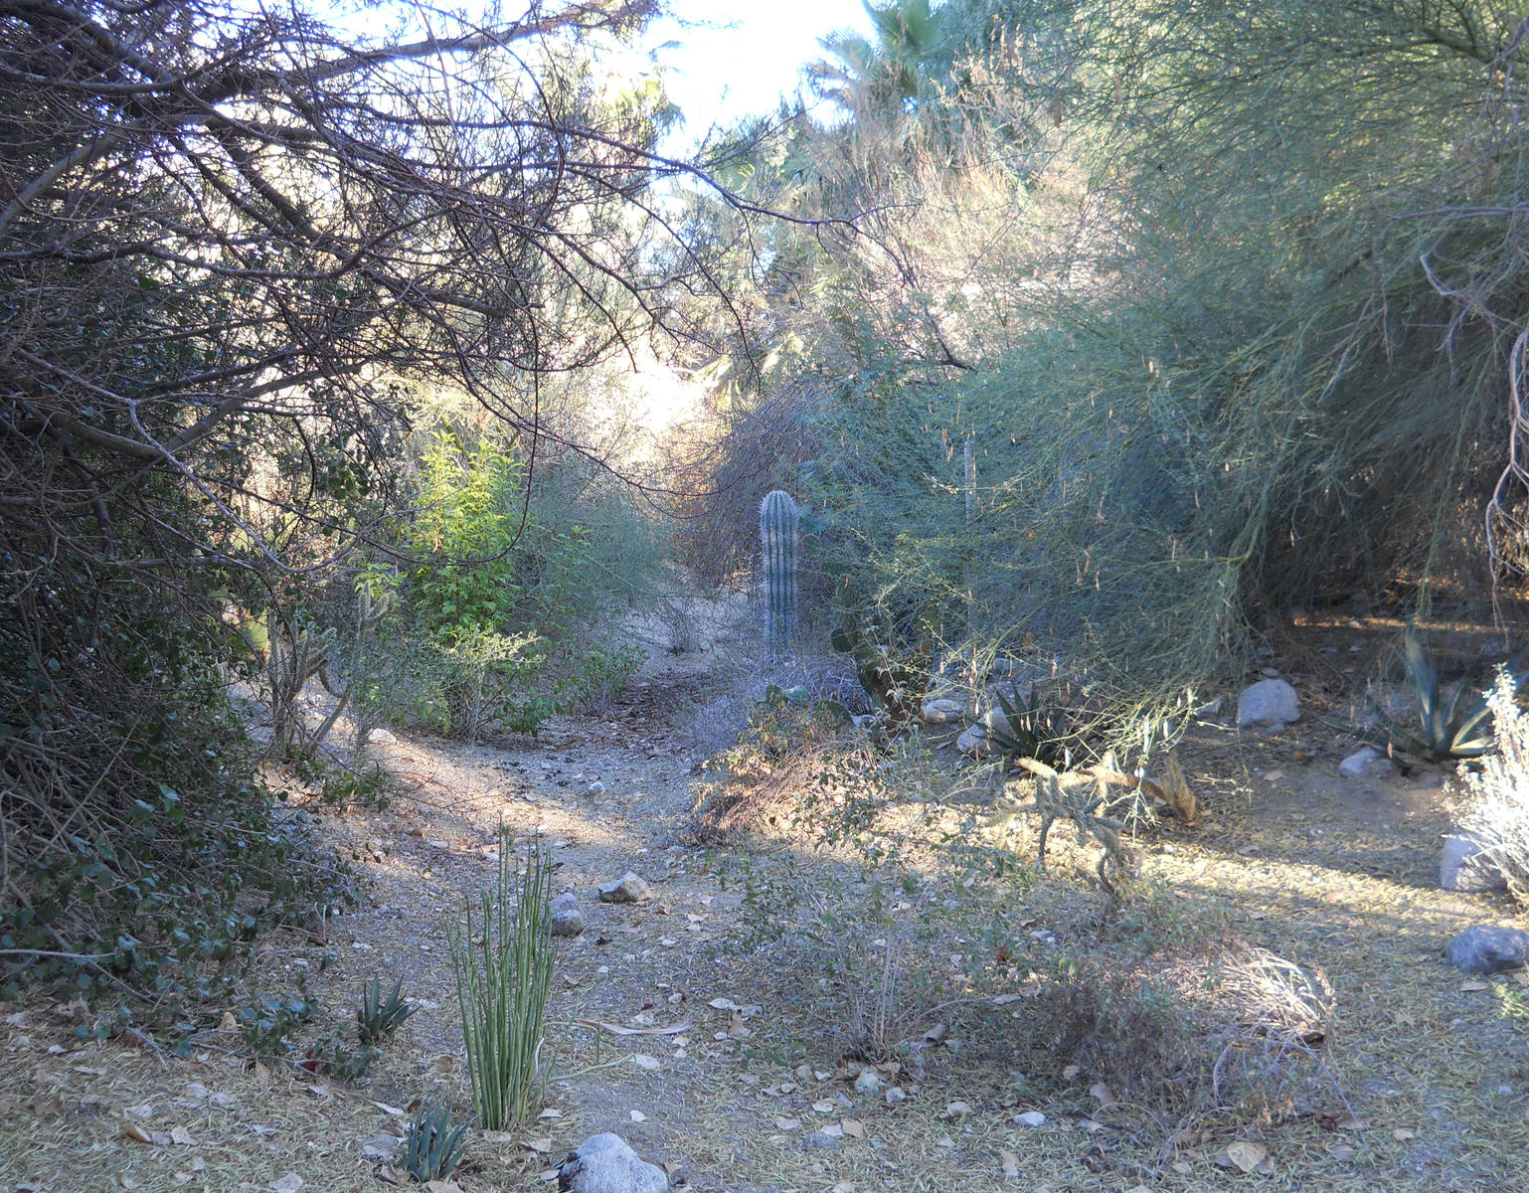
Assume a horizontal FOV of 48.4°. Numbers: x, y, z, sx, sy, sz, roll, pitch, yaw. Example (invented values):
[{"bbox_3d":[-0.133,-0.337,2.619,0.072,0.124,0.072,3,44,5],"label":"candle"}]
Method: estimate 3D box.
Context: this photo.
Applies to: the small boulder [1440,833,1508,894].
[{"bbox_3d":[3.028,1.136,7.258,0.269,0.226,0.215,1,2,23],"label":"small boulder"}]

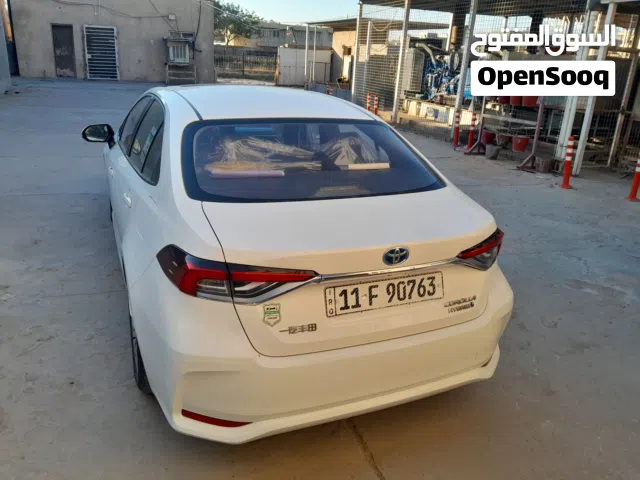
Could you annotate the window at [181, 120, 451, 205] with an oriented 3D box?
[{"bbox_3d":[-0.028,-0.401,2.341,1.264,0.078,0.726,-5,43,-24],"label":"window"}]

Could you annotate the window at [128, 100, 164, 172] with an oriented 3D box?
[{"bbox_3d":[-1.006,-0.591,2.776,0.061,0.420,0.902,19,11,-31],"label":"window"}]

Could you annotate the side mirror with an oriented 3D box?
[{"bbox_3d":[-1.762,-0.836,3.814,0.220,0.170,0.150,-5,22,-24],"label":"side mirror"}]

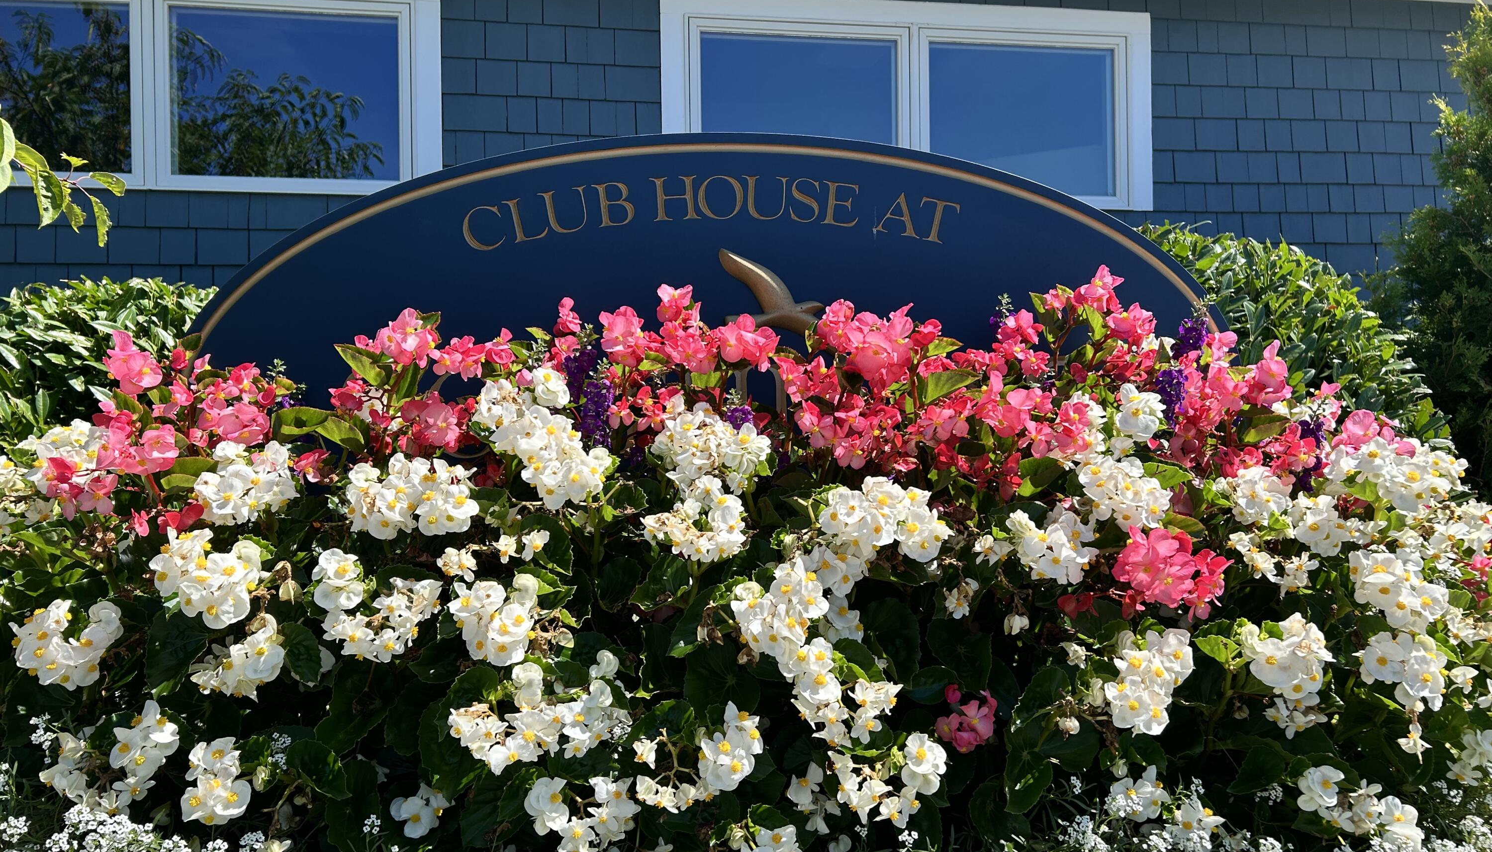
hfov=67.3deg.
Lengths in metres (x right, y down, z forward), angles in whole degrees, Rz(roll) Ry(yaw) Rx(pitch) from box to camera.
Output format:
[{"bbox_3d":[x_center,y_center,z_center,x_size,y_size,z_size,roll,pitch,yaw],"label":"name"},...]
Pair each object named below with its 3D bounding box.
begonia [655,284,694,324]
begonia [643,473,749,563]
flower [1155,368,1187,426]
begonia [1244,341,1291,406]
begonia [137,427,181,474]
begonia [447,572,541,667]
[{"bbox_3d":[-0.122,-0.210,1.920,0.064,0.068,0.055,-1,0,-1],"label":"begonia"},{"bbox_3d":[-0.076,0.140,1.700,0.156,0.132,0.120,-1,0,-1],"label":"begonia"},{"bbox_3d":[0.705,-0.048,1.860,0.052,0.092,0.055,-1,0,9],"label":"flower"},{"bbox_3d":[0.801,-0.081,1.720,0.067,0.097,0.056,-1,0,10],"label":"begonia"},{"bbox_3d":[-0.839,0.034,1.600,0.057,0.065,0.048,-1,0,-20],"label":"begonia"},{"bbox_3d":[-0.350,0.269,1.560,0.128,0.128,0.110,-1,0,-5],"label":"begonia"}]

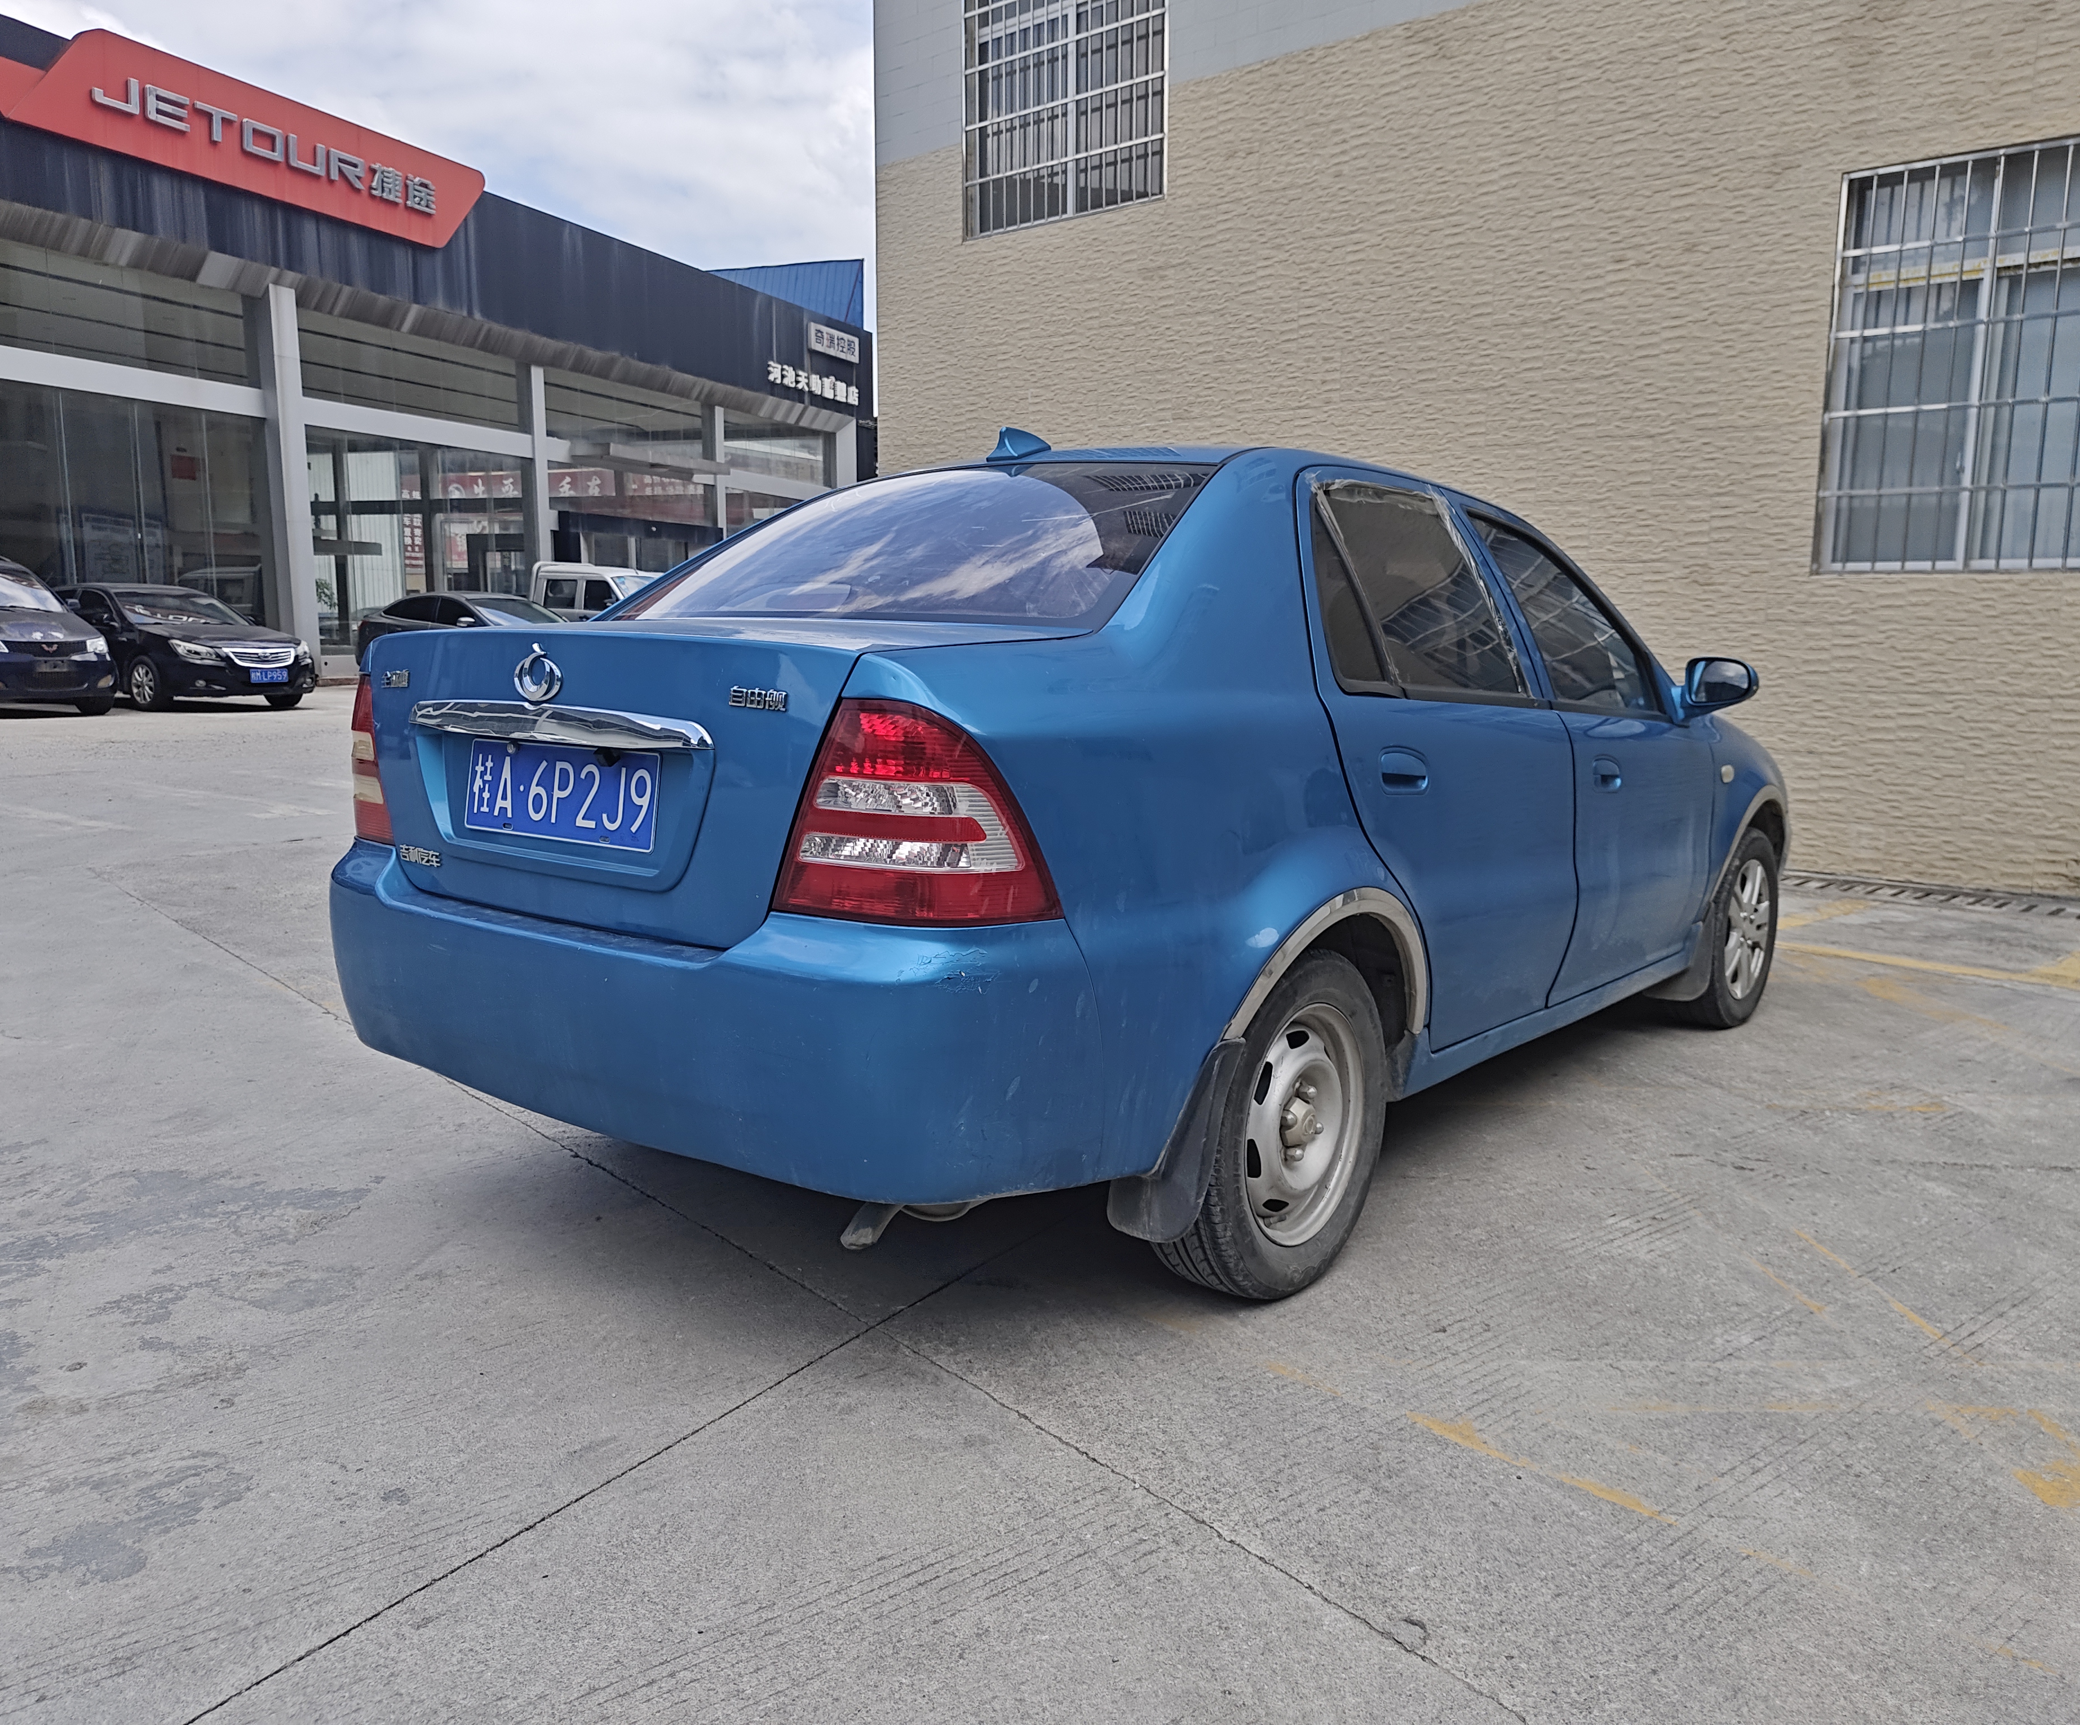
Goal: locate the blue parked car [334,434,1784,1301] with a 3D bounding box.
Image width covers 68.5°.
[{"bbox_3d":[0.555,-0.230,3.690,1.690,1.440,4.150,7,10,38],"label":"blue parked car"}]

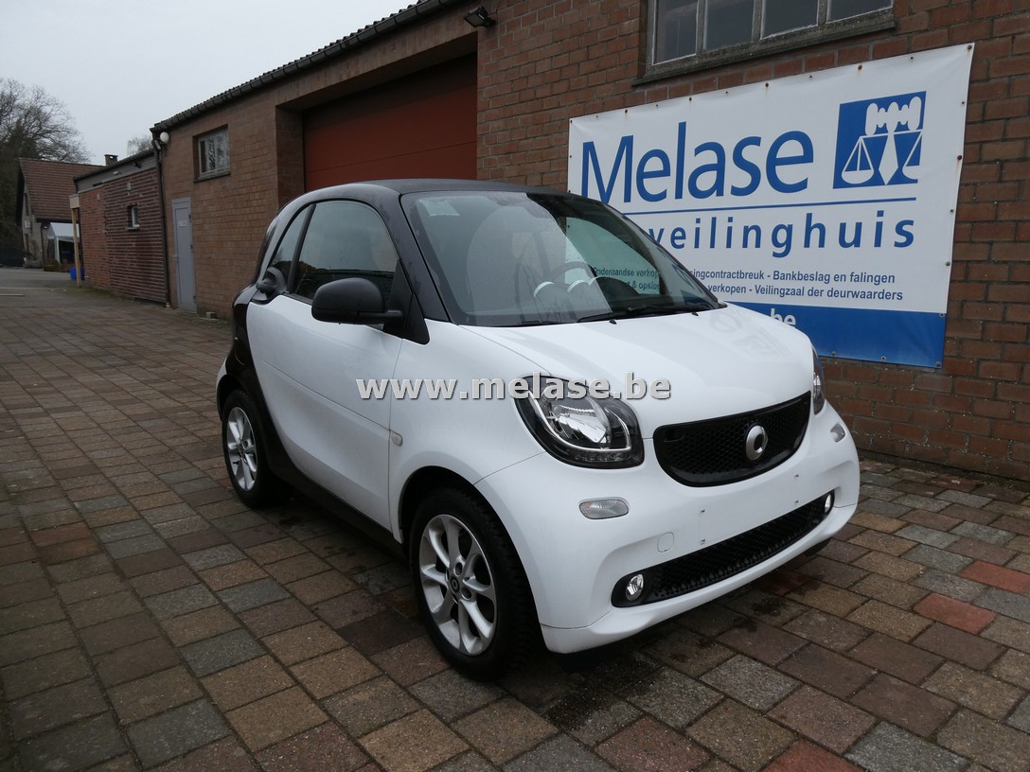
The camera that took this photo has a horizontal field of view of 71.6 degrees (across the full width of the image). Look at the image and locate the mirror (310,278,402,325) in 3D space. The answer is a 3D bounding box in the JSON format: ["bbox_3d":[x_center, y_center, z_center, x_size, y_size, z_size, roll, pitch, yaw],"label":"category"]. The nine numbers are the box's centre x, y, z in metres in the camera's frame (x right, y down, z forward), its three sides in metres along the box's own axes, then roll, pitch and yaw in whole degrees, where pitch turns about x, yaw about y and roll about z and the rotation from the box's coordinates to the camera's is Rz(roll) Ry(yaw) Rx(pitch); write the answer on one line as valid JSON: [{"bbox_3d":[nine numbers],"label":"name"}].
[{"bbox_3d":[-0.521,-0.283,2.380,0.245,0.150,0.130,-8,14,-39],"label":"mirror"}]

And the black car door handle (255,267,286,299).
[{"bbox_3d":[-1.078,-0.440,3.123,0.100,0.150,0.220,-8,14,-39],"label":"black car door handle"}]

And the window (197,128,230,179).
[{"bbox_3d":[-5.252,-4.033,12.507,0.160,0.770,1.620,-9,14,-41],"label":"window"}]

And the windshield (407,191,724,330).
[{"bbox_3d":[0.209,-0.507,2.750,1.400,0.100,0.790,-8,51,-39],"label":"windshield"}]

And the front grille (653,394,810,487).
[{"bbox_3d":[0.727,0.177,2.253,0.870,0.225,0.090,-8,14,-39],"label":"front grille"}]

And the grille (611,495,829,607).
[{"bbox_3d":[0.738,0.513,2.285,1.180,0.160,0.100,-8,14,-39],"label":"grille"}]

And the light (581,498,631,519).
[{"bbox_3d":[0.232,0.321,1.871,0.155,0.058,0.045,-5,12,-27],"label":"light"}]

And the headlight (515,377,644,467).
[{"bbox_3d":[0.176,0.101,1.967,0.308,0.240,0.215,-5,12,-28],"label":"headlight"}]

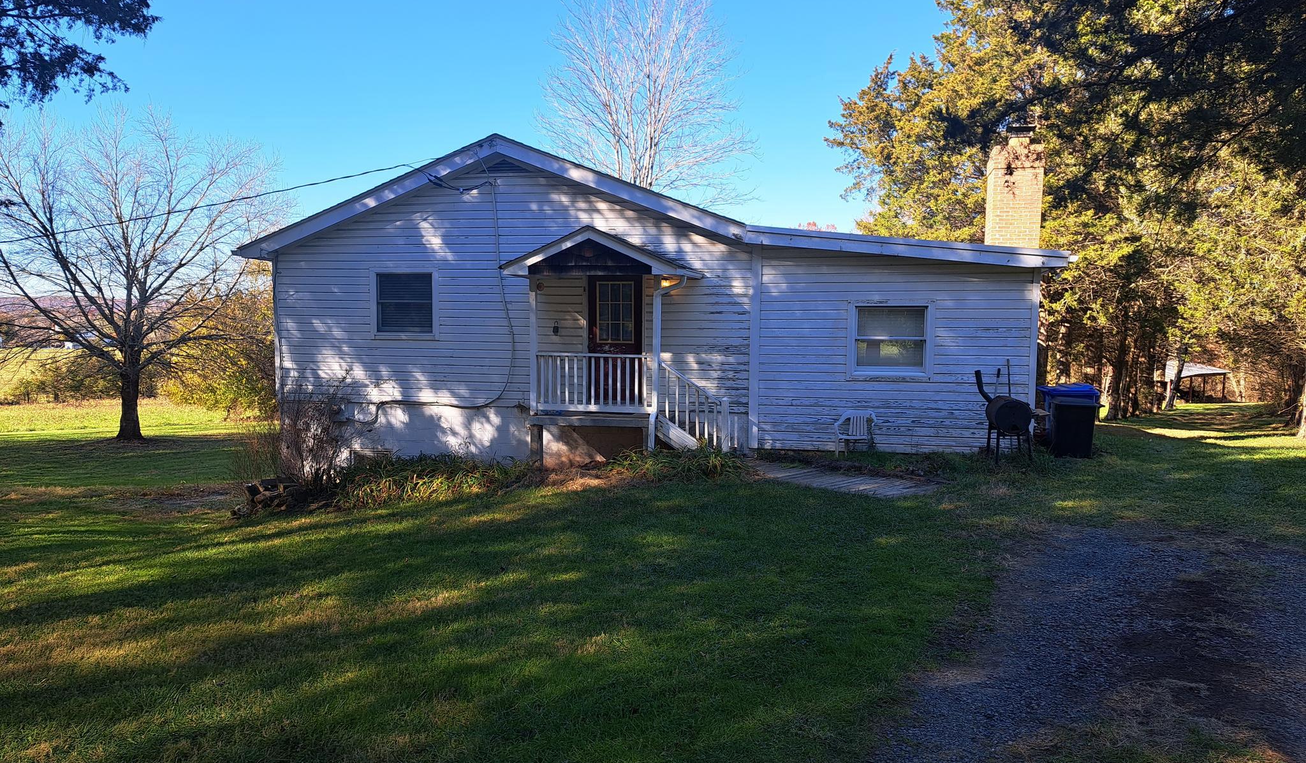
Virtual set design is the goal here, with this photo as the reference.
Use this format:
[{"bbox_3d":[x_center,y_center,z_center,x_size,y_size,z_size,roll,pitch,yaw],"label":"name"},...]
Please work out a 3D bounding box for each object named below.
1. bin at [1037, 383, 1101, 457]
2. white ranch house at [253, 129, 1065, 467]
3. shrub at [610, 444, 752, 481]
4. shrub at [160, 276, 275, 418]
[{"bbox_3d":[6.198,0.596,13.400,0.750,1.000,0.700,1,4,12],"label":"bin"},{"bbox_3d":[0.292,-1.630,17.538,13.100,5.500,10.400,1,4,12],"label":"white ranch house"},{"bbox_3d":[0.355,1.079,11.900,1.800,0.420,0.900,1,4,12],"label":"shrub"},{"bbox_3d":[-12.319,-0.923,26.000,3.600,4.000,3.400,1,4,12],"label":"shrub"}]

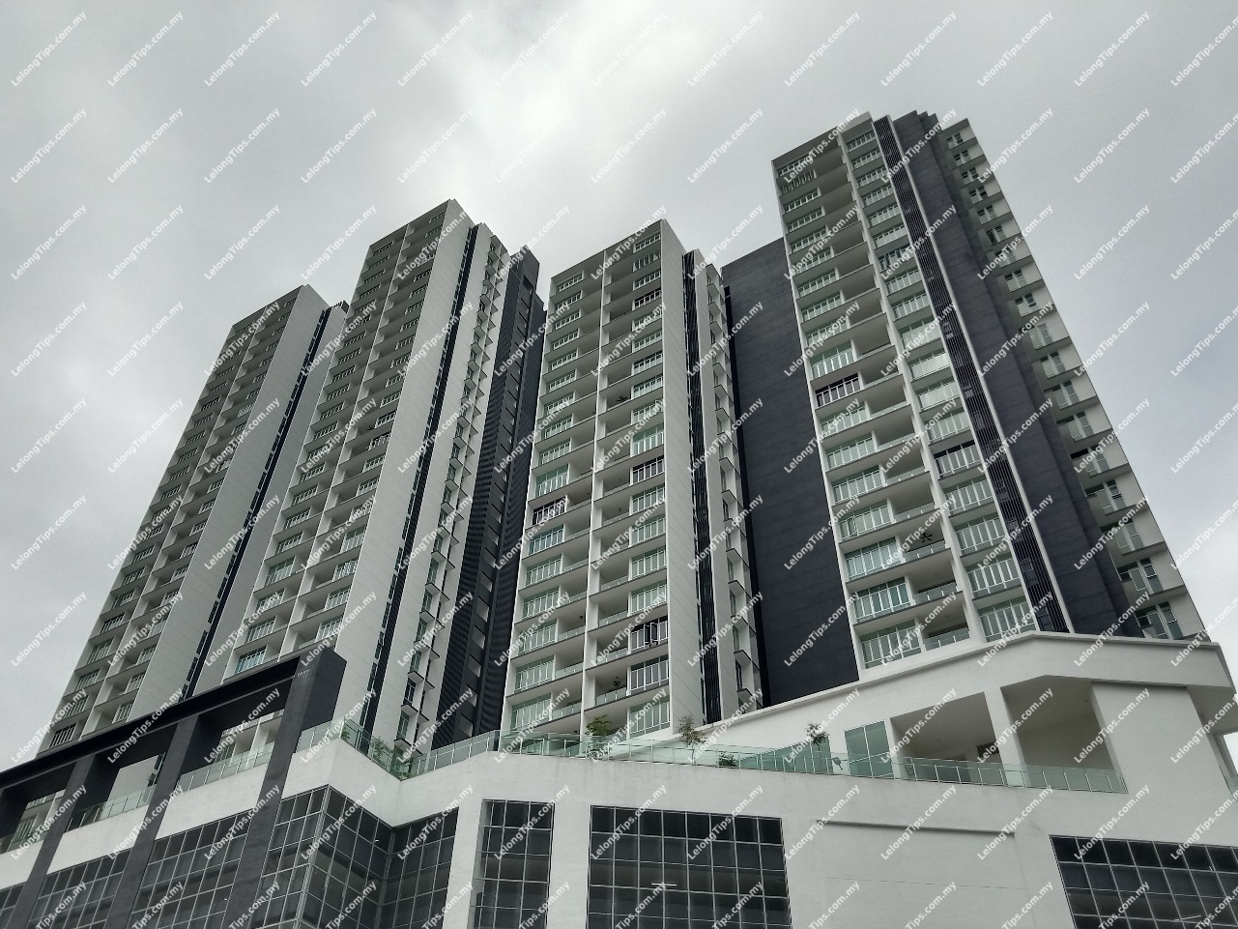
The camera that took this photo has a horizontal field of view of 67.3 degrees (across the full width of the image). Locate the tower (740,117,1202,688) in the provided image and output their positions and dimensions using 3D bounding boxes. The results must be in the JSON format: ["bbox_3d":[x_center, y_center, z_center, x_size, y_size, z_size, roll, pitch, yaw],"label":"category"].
[{"bbox_3d":[22.640,-5.320,78.020,28.400,59.400,16.500,-23,-47,25],"label":"tower"}]

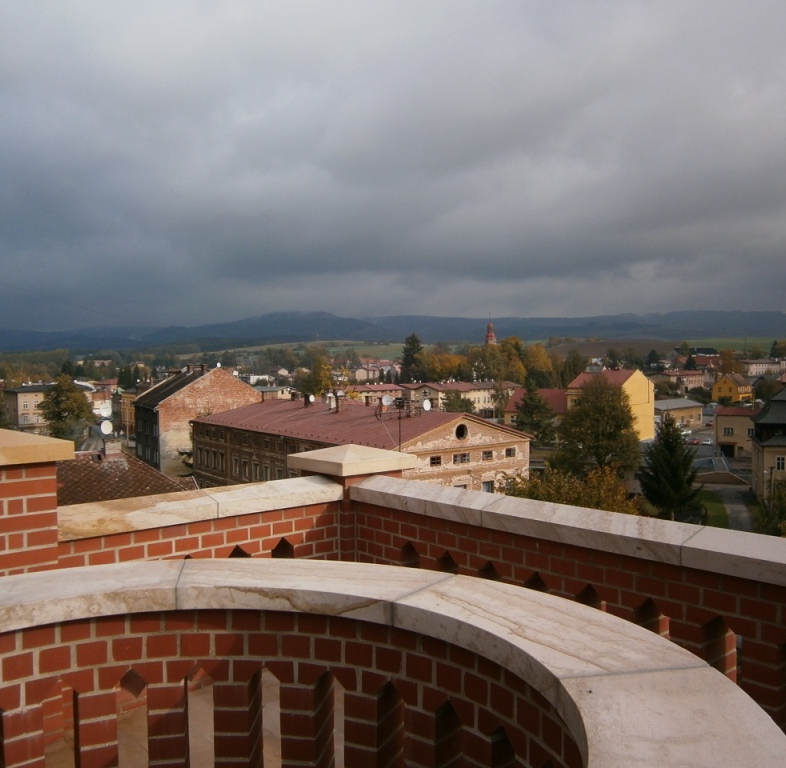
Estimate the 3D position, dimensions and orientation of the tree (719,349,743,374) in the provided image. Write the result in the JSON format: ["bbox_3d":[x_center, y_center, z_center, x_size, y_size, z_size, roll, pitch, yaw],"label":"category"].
[{"bbox_3d":[145.241,-8.367,330.000,10.300,13.720,10.300,0,2,24],"label":"tree"}]

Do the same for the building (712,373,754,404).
[{"bbox_3d":[124.450,1.783,281.133,10.300,10.300,9.800,-2,2,-39],"label":"building"}]

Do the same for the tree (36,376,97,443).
[{"bbox_3d":[-61.488,5.972,145.203,10.750,15.530,10.750,0,2,0],"label":"tree"}]

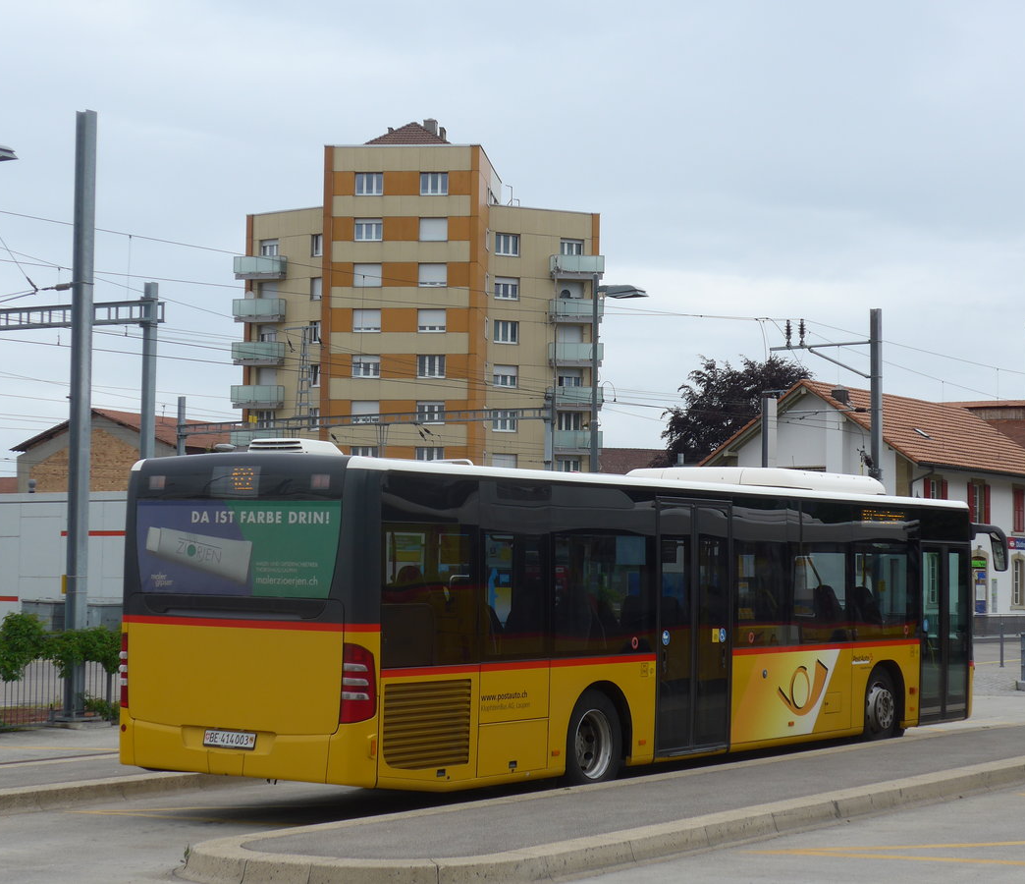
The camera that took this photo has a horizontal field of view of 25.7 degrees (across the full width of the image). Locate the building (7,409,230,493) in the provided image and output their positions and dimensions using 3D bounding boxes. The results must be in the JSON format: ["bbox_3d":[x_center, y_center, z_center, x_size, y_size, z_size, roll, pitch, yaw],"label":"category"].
[{"bbox_3d":[-21.233,4.224,144.329,12.000,11.300,21.000,-1,-3,23],"label":"building"}]

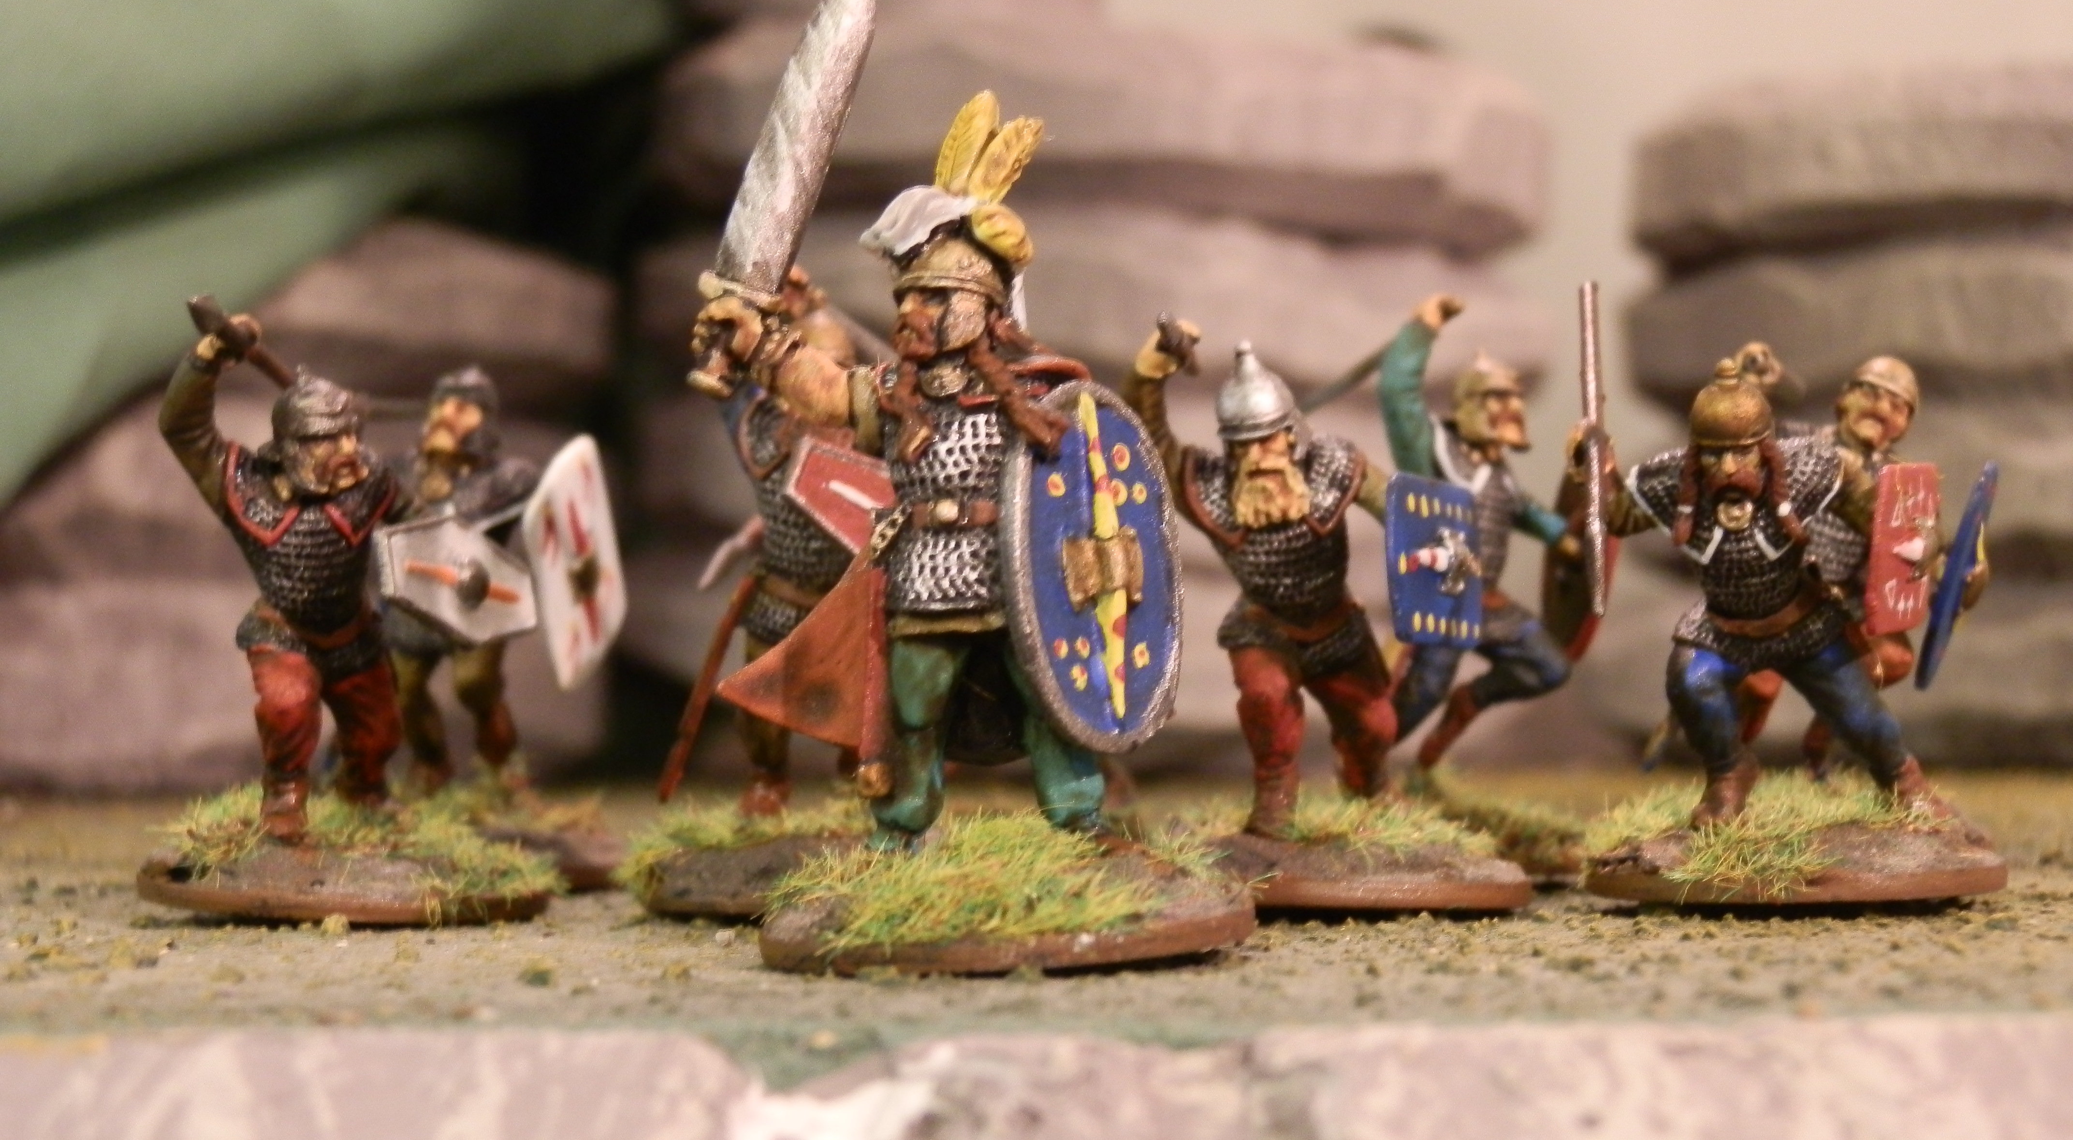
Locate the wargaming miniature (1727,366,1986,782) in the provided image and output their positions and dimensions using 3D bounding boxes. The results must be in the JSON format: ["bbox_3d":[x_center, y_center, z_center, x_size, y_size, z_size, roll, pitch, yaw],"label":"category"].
[{"bbox_3d":[0.055,0.000,0.246,0.018,0.029,0.019,0,0,-37],"label":"wargaming miniature"}]

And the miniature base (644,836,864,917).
[{"bbox_3d":[-0.011,0.018,0.221,0.025,0.004,0.025,0,0,0],"label":"miniature base"}]

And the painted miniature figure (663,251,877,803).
[{"bbox_3d":[-0.014,-0.002,0.221,0.018,0.034,0.018,0,0,-25],"label":"painted miniature figure"}]

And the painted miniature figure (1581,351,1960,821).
[{"bbox_3d":[0.044,0.002,0.215,0.024,0.028,0.017,0,0,10],"label":"painted miniature figure"}]

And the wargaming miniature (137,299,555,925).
[{"bbox_3d":[-0.041,0.002,0.219,0.025,0.036,0.025,0,0,-16],"label":"wargaming miniature"}]

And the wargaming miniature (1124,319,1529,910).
[{"bbox_3d":[0.017,0.002,0.218,0.025,0.034,0.025,0,0,-2],"label":"wargaming miniature"}]

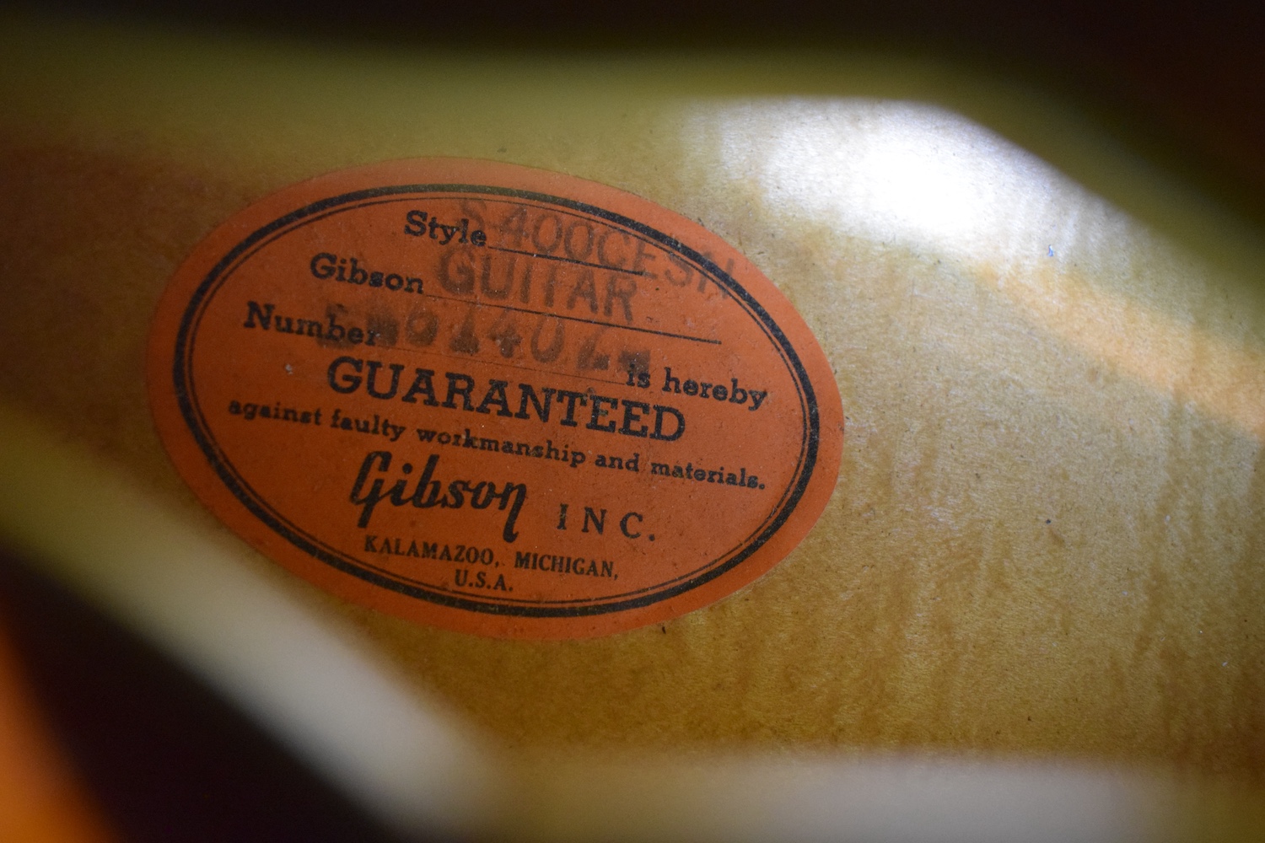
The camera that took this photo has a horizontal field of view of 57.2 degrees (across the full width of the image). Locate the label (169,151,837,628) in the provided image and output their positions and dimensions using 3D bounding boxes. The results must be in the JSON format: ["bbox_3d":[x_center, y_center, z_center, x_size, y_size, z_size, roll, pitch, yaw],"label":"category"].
[{"bbox_3d":[-0.015,-0.004,0.144,0.087,0.001,0.060,9,77,-10],"label":"label"}]

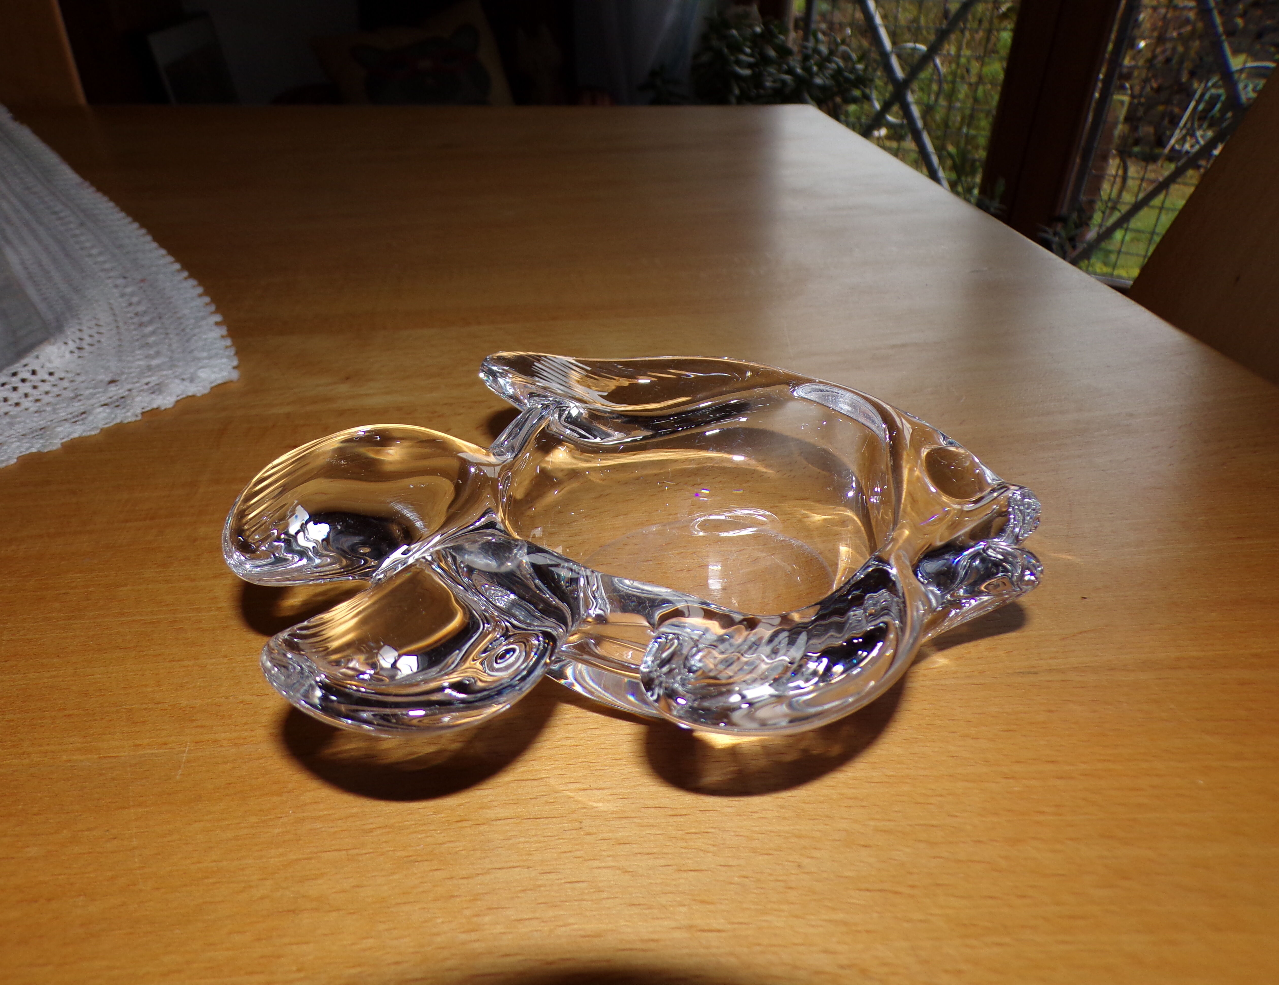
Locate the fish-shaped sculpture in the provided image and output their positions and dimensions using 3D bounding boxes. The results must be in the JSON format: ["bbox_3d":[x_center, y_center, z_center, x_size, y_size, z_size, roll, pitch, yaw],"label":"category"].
[{"bbox_3d":[0.004,0.019,0.245,0.208,0.062,0.146,-7,38,-9],"label":"fish-shaped sculpture"}]

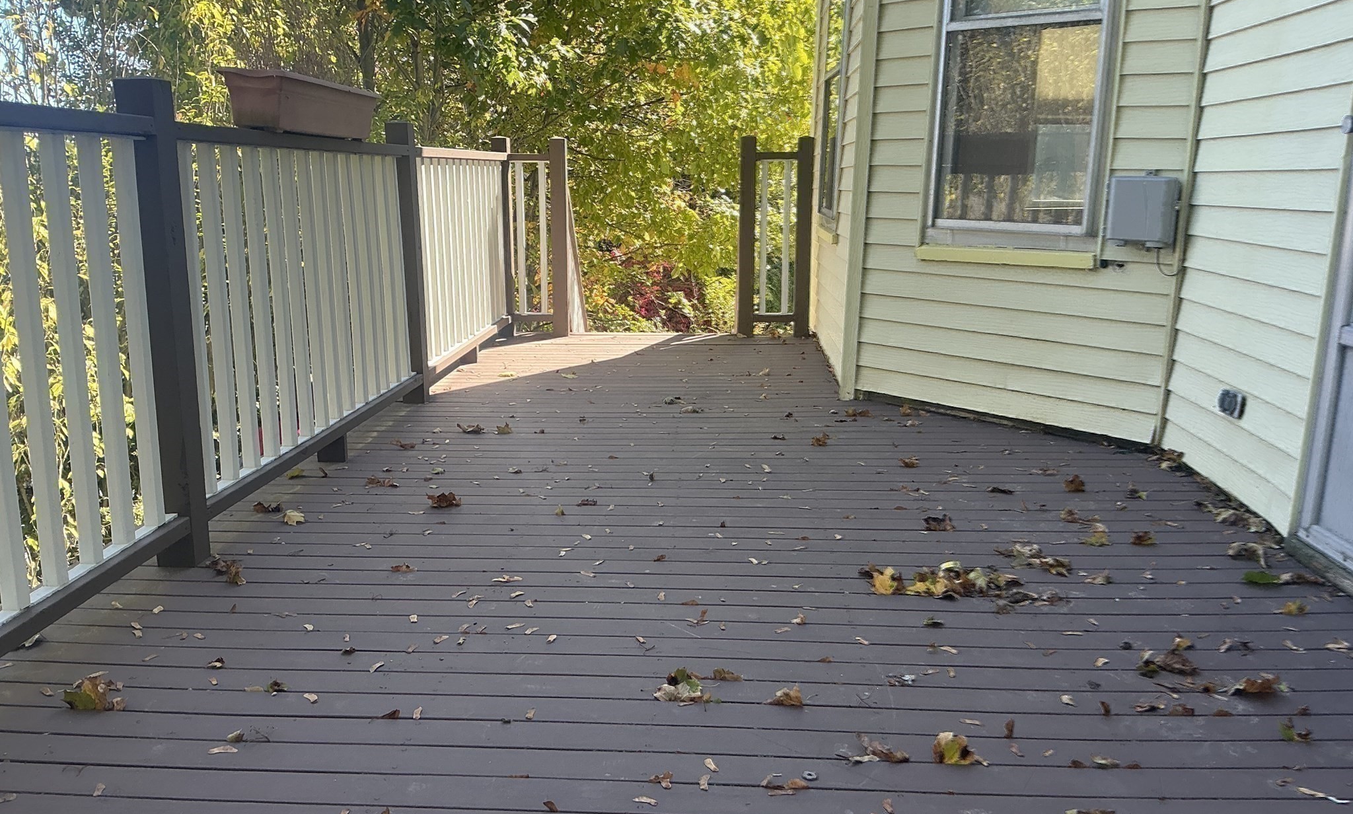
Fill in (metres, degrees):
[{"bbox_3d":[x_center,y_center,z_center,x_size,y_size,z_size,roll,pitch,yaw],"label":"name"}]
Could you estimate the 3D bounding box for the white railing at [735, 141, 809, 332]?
[{"bbox_3d":[0.583,-0.993,6.430,0.430,1.150,0.100,1,12,3],"label":"white railing"}]

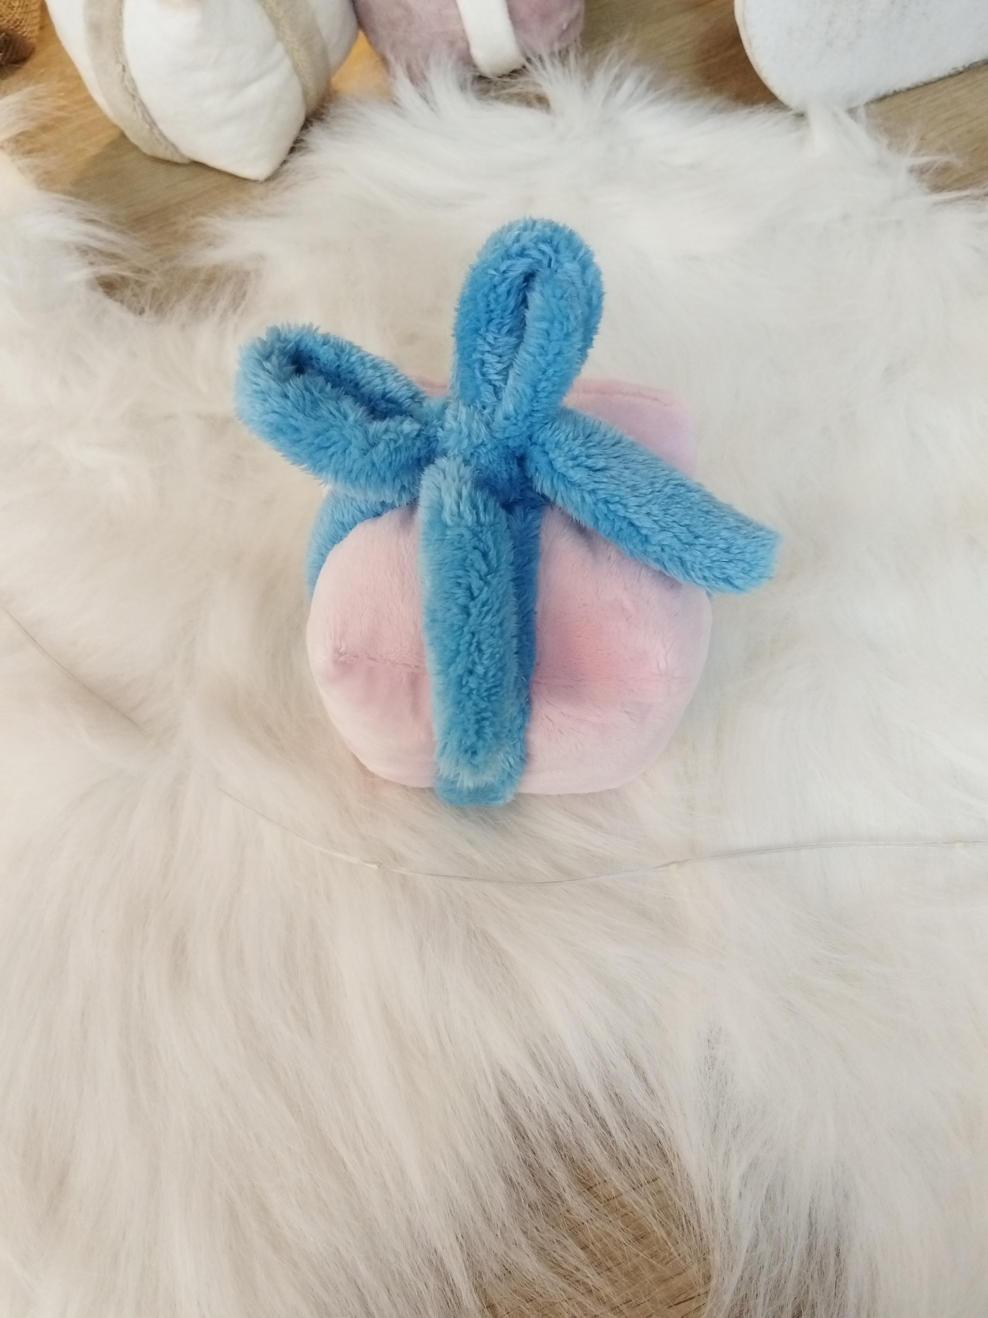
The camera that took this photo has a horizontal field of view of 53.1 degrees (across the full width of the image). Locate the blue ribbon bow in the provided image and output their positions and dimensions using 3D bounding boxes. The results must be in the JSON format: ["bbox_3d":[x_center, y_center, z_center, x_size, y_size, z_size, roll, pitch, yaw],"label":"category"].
[{"bbox_3d":[0.002,-0.042,0.316,0.162,0.147,0.136,6,53,4],"label":"blue ribbon bow"}]

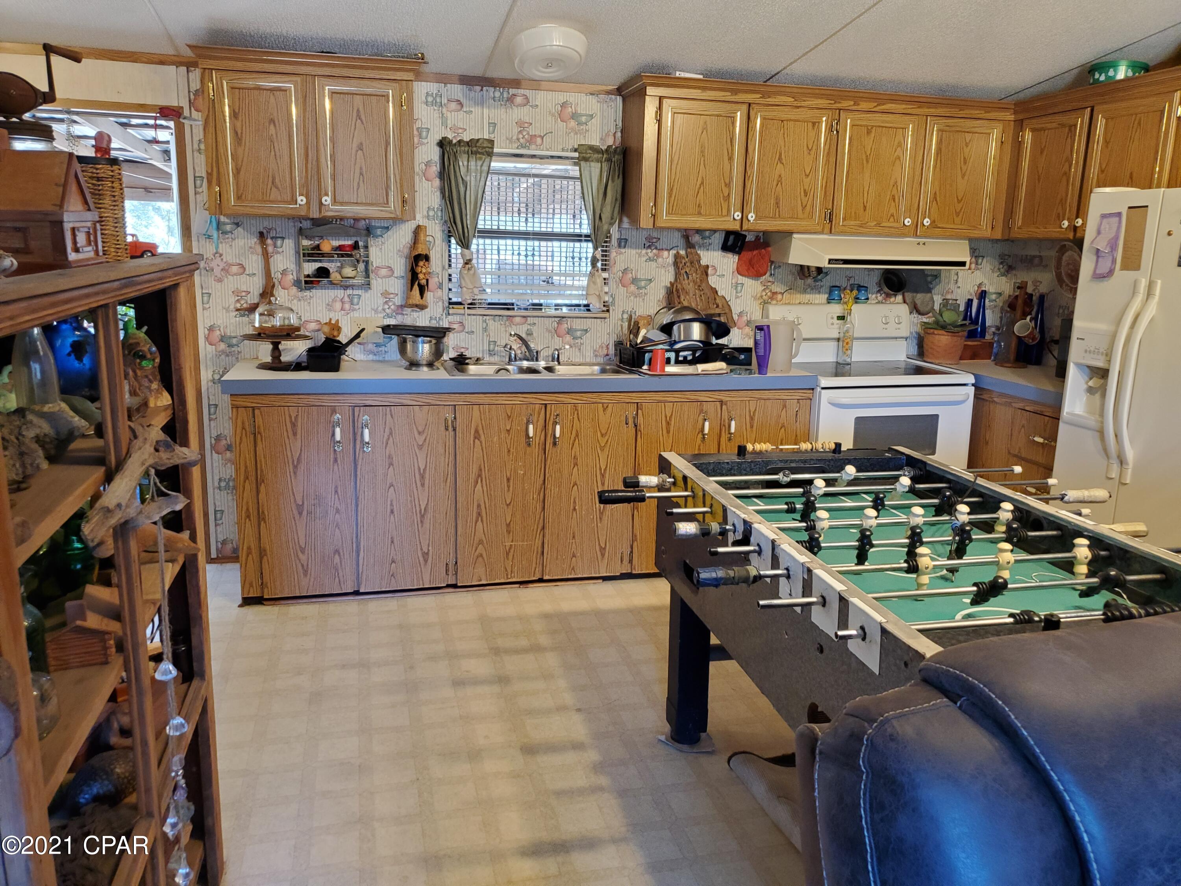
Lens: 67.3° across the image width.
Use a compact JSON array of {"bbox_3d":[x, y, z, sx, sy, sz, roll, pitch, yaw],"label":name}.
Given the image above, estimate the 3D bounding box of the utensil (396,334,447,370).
[{"bbox_3d":[-0.707,-0.384,3.717,0.216,0.145,0.216,-2,13,-14],"label":"utensil"}]

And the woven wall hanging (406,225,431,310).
[{"bbox_3d":[-0.754,-0.765,3.874,0.100,0.358,0.083,2,12,-15],"label":"woven wall hanging"}]

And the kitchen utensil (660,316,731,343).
[{"bbox_3d":[0.472,-0.505,3.991,0.310,0.120,0.280,-2,12,-13],"label":"kitchen utensil"}]

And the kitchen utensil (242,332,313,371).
[{"bbox_3d":[-1.283,-0.376,3.645,0.285,0.145,0.285,-2,12,-13],"label":"kitchen utensil"}]

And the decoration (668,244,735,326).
[{"bbox_3d":[0.527,-0.761,4.202,0.375,0.420,0.090,-2,12,-13],"label":"decoration"}]

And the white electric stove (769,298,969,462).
[{"bbox_3d":[1.260,-0.049,4.232,0.772,1.165,0.666,-2,13,-14],"label":"white electric stove"}]

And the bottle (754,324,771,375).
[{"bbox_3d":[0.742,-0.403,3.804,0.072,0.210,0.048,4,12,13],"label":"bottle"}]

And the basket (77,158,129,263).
[{"bbox_3d":[-0.760,-0.362,1.378,0.085,0.157,0.085,-2,13,-14],"label":"basket"}]

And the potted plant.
[{"bbox_3d":[1.778,-0.532,4.414,0.284,0.266,0.274,-2,13,-14],"label":"potted plant"}]

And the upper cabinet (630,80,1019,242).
[{"bbox_3d":[1.034,-1.271,4.059,1.815,0.614,0.385,-2,12,-13],"label":"upper cabinet"}]

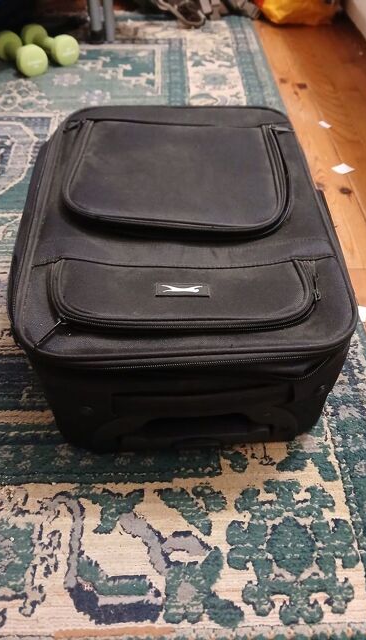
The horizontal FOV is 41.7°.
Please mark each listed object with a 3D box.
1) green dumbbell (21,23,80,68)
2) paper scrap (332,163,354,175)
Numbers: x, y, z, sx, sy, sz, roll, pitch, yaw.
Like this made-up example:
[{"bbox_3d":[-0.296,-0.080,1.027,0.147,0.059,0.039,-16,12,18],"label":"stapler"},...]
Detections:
[{"bbox_3d":[-0.401,-0.830,1.451,0.197,0.077,0.077,33,56,25],"label":"green dumbbell"},{"bbox_3d":[0.360,-0.339,1.079,0.039,0.004,0.031,-27,54,-23],"label":"paper scrap"}]

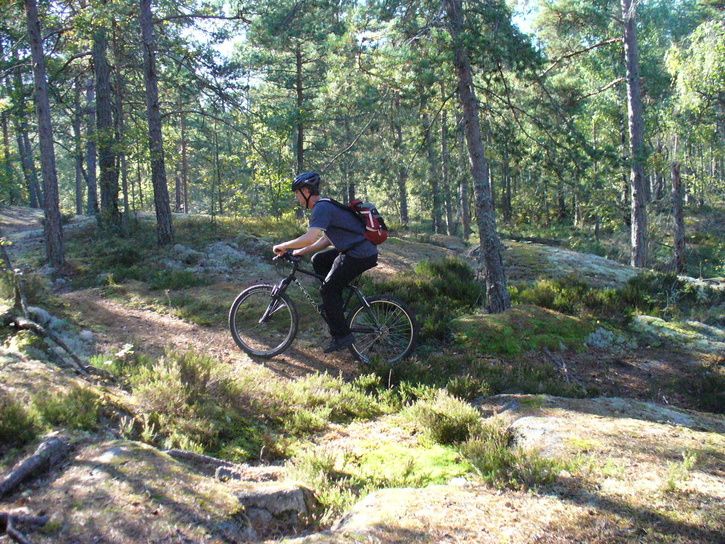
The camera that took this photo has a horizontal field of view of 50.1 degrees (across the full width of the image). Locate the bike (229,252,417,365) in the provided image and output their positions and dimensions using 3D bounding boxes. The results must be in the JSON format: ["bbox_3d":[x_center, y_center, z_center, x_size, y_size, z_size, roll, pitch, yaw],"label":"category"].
[{"bbox_3d":[-0.364,0.332,7.050,1.680,0.980,0.600,4,5,7],"label":"bike"}]

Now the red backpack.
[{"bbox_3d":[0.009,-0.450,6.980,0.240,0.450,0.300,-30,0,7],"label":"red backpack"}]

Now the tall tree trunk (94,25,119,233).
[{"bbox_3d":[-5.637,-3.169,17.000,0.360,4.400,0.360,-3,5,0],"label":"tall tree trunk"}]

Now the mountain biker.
[{"bbox_3d":[-0.345,-0.095,7.030,0.930,1.620,0.520,-2,5,8],"label":"mountain biker"}]

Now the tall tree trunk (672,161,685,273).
[{"bbox_3d":[6.523,-1.146,16.000,0.210,2.300,0.210,-3,5,0],"label":"tall tree trunk"}]

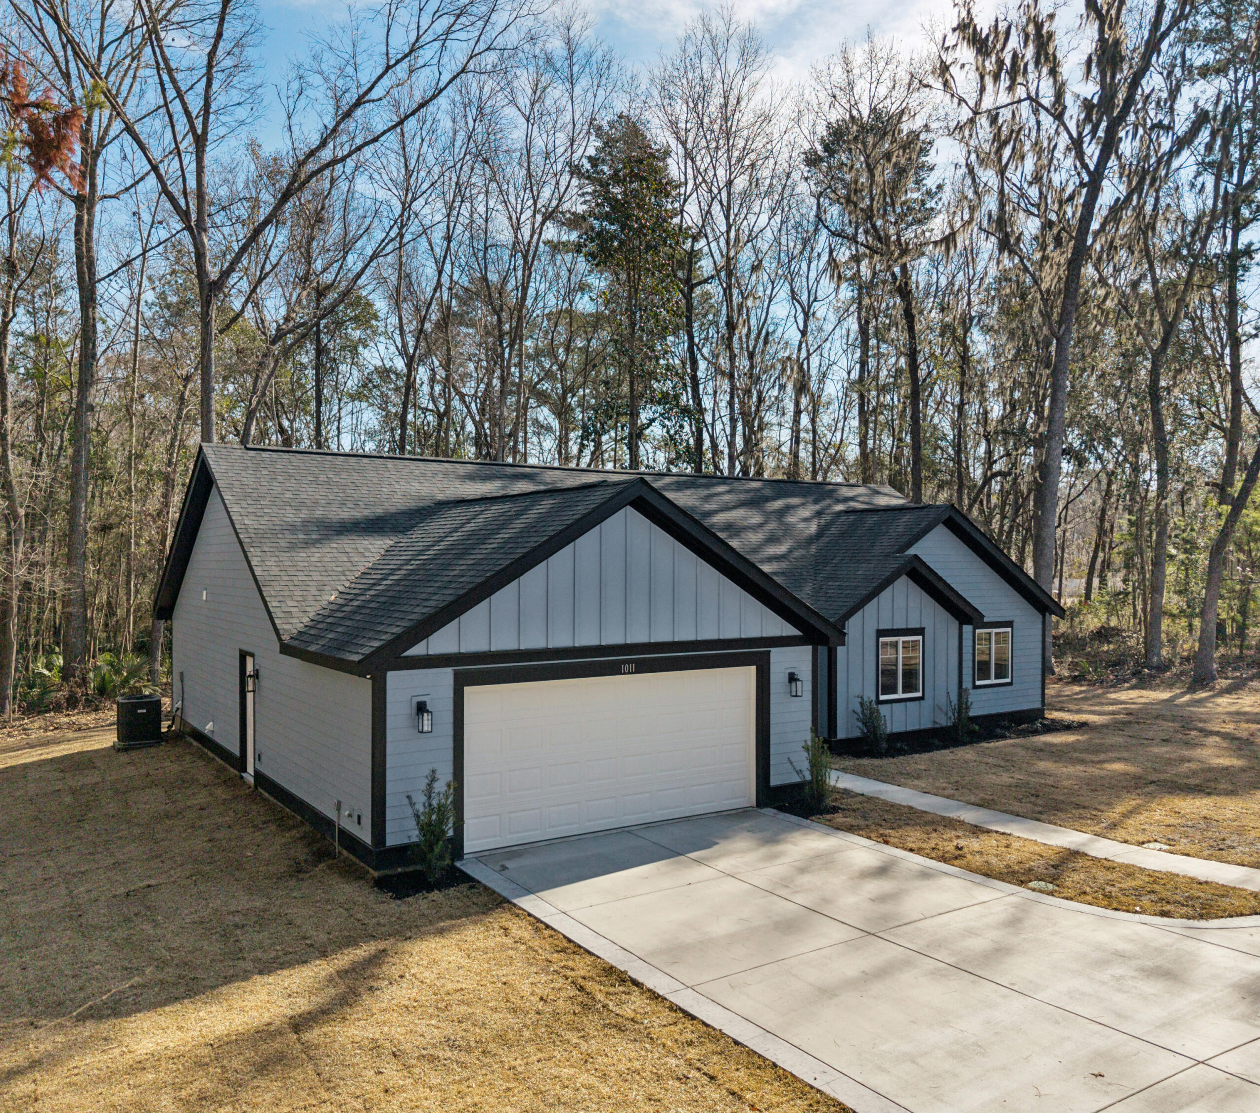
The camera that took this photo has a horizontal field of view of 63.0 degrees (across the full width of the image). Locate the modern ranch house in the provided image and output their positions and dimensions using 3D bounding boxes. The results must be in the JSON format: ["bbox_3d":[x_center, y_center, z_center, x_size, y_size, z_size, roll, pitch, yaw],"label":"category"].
[{"bbox_3d":[0.584,0.913,22.484,18.044,5.918,14.099,0,-1,-33],"label":"modern ranch house"}]

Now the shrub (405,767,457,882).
[{"bbox_3d":[-2.336,3.139,12.088,0.580,1.310,0.580,0,0,0],"label":"shrub"}]

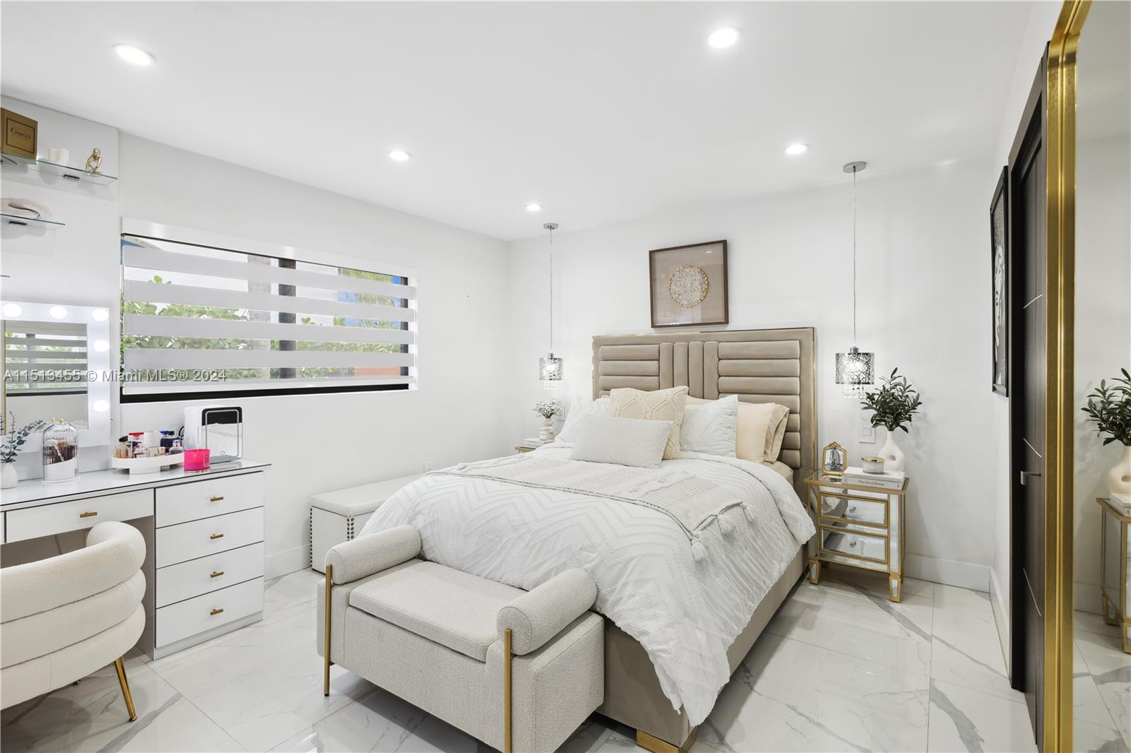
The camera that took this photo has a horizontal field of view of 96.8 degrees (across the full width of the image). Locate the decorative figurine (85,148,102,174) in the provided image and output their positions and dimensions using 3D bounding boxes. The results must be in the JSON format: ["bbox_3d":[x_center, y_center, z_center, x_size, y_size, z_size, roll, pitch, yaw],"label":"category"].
[{"bbox_3d":[-2.238,-1.024,2.386,0.065,0.118,0.060,0,1,37],"label":"decorative figurine"}]

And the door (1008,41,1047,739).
[{"bbox_3d":[1.582,0.168,1.681,0.070,2.110,0.880,0,1,37],"label":"door"}]

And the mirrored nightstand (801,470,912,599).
[{"bbox_3d":[1.724,0.912,2.970,0.505,0.590,0.410,0,1,37],"label":"mirrored nightstand"}]

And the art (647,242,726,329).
[{"bbox_3d":[0.925,-0.682,3.797,0.610,0.610,0.040,0,1,37],"label":"art"}]

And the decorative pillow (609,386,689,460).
[{"bbox_3d":[0.545,0.298,3.342,0.520,0.470,0.170,0,-19,31],"label":"decorative pillow"}]

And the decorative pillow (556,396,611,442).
[{"bbox_3d":[0.283,0.325,3.742,0.660,0.430,0.160,0,-29,37],"label":"decorative pillow"}]

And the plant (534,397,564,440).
[{"bbox_3d":[-0.127,0.370,4.344,0.235,0.355,0.235,-1,1,0],"label":"plant"}]

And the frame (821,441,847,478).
[{"bbox_3d":[1.669,0.505,3.114,0.138,0.208,0.045,0,-7,37],"label":"frame"}]

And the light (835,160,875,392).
[{"bbox_3d":[1.694,-0.557,2.943,0.190,1.350,0.190,0,1,37],"label":"light"}]

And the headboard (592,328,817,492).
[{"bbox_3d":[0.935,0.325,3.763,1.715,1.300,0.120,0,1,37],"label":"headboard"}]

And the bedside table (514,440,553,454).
[{"bbox_3d":[-0.098,0.907,4.320,0.500,0.590,0.410,0,1,37],"label":"bedside table"}]

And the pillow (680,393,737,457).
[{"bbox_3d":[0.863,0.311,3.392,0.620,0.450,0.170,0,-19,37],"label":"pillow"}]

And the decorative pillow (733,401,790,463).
[{"bbox_3d":[1.112,0.364,3.365,0.670,0.410,0.180,0,-14,37],"label":"decorative pillow"}]

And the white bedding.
[{"bbox_3d":[0.201,0.811,2.805,1.818,0.608,1.830,0,1,37],"label":"white bedding"}]

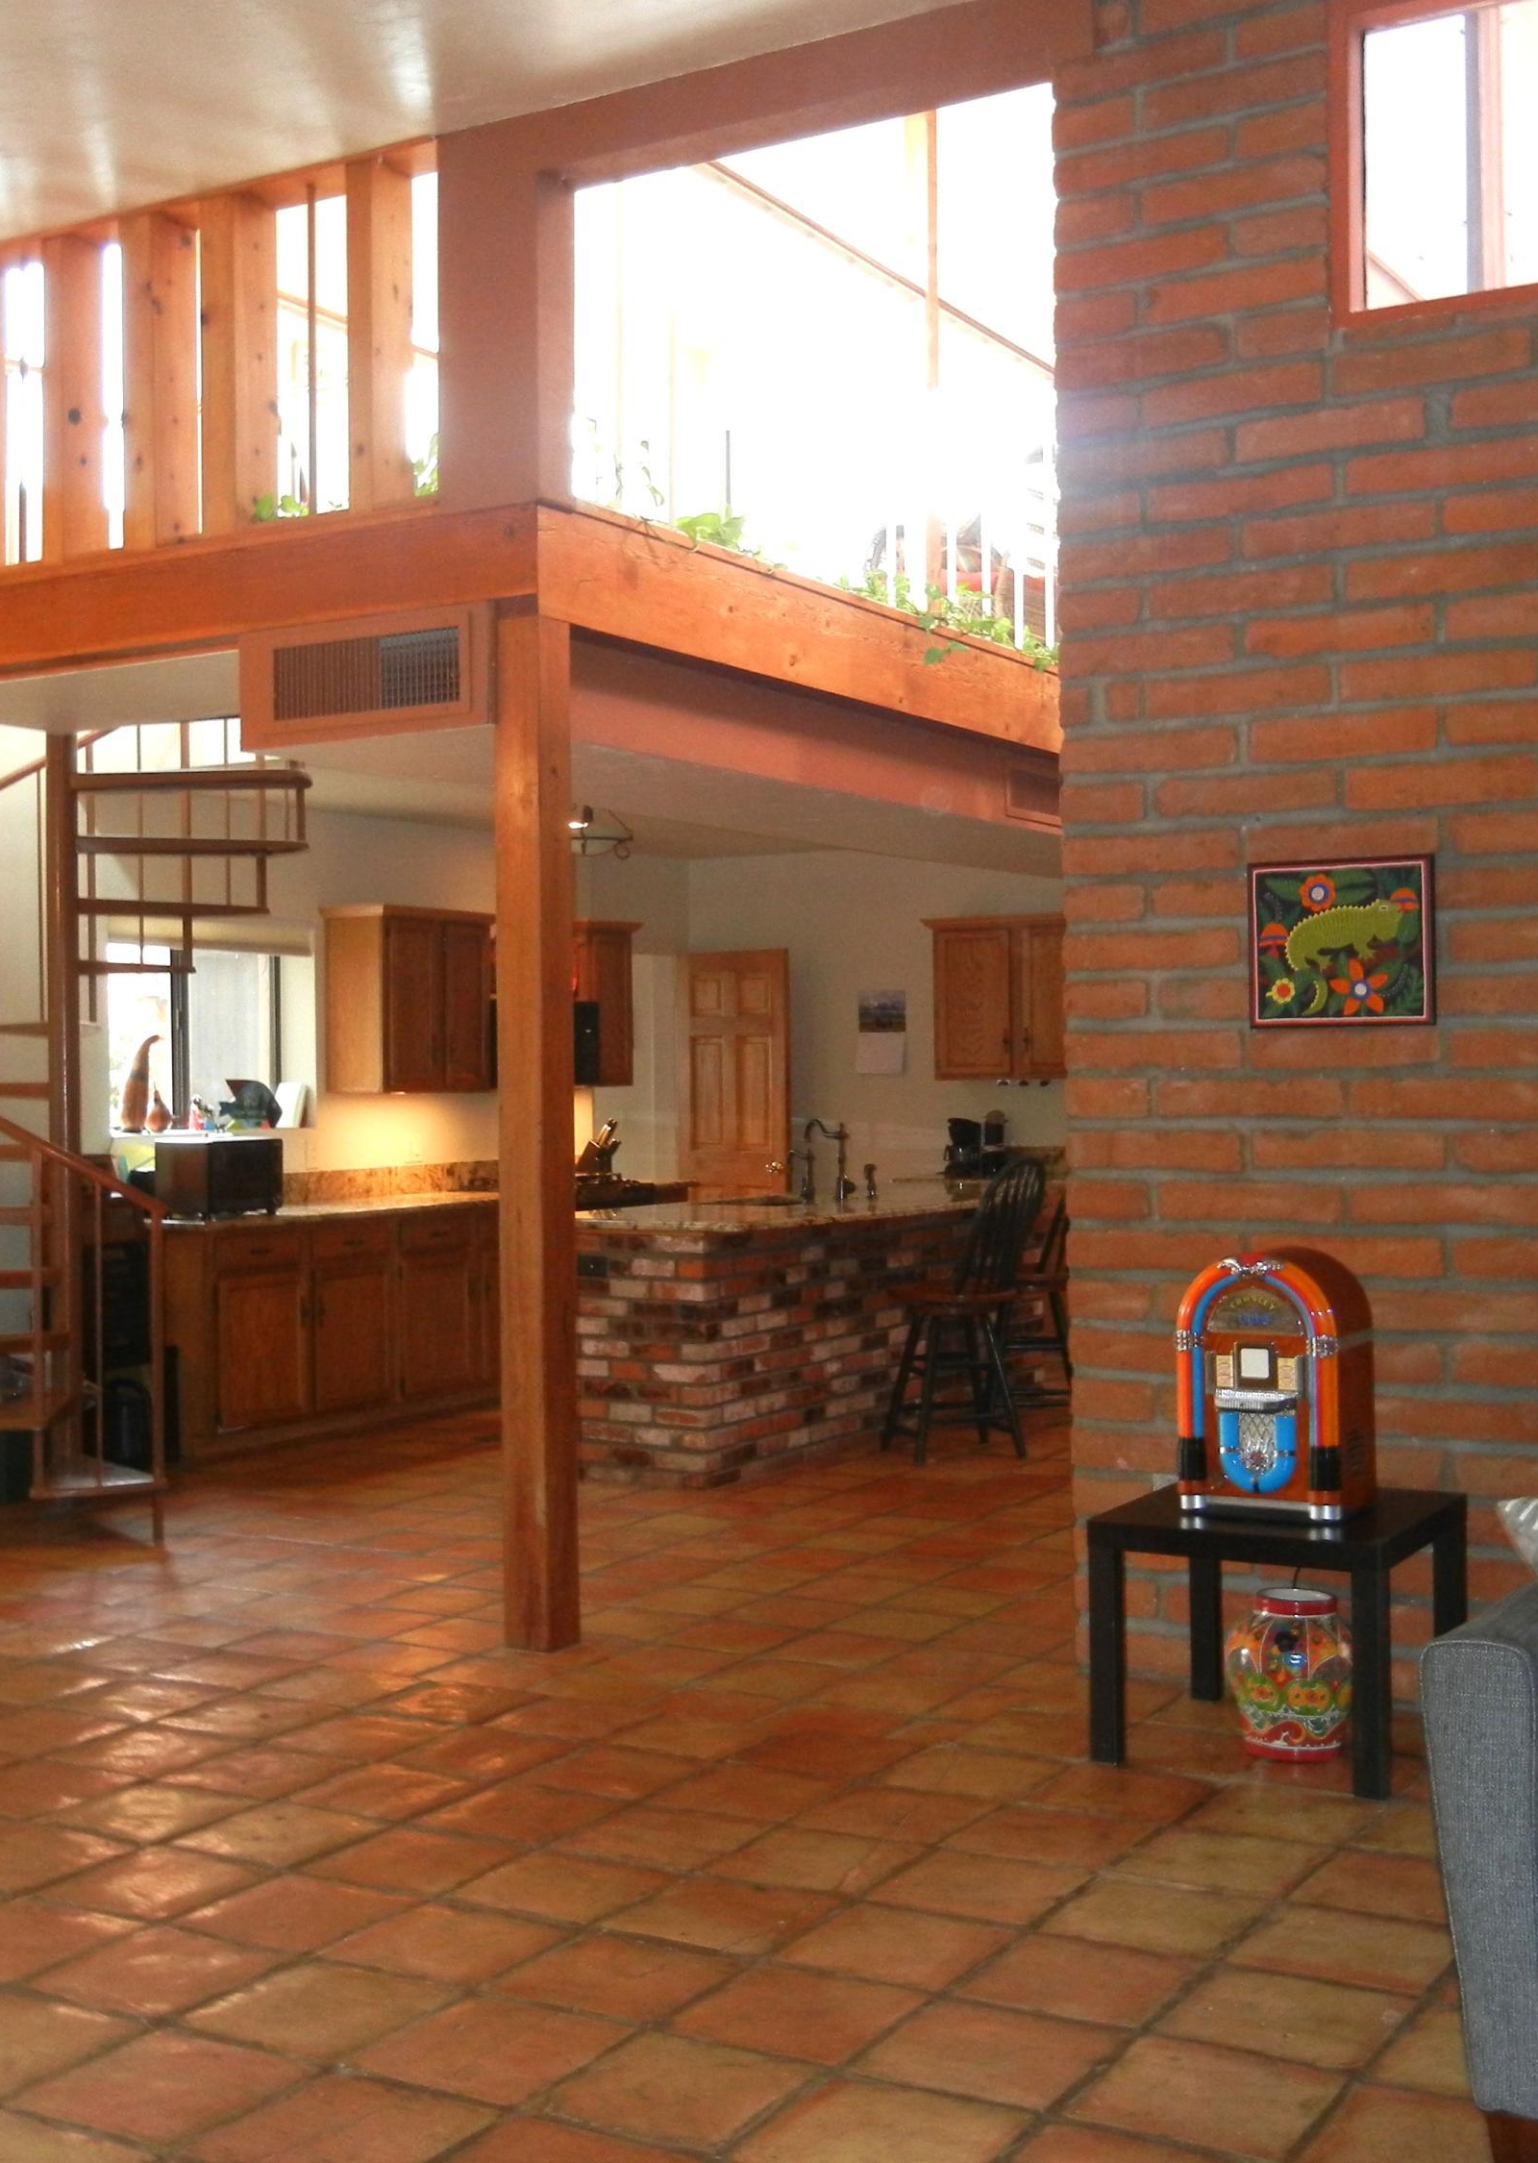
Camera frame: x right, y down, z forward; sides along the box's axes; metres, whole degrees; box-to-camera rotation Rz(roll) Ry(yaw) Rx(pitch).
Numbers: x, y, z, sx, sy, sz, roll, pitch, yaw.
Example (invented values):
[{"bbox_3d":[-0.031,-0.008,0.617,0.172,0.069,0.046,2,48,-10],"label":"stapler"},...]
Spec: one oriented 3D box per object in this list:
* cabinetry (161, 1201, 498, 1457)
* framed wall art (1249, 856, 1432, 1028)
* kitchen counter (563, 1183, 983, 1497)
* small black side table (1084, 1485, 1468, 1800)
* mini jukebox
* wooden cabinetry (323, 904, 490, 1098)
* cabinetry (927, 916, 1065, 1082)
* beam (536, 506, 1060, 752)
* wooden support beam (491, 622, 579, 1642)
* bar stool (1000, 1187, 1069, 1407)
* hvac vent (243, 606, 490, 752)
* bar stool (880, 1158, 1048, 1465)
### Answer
[{"bbox_3d":[-1.794,0.941,10.033,0.654,0.874,2.056,-1,0,30],"label":"cabinetry"},{"bbox_3d":[1.205,-0.289,5.277,0.401,0.355,0.025,-1,0,30],"label":"framed wall art"},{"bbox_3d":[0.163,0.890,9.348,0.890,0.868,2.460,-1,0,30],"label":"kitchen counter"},{"bbox_3d":[1.007,1.070,4.899,0.567,0.463,0.567,-1,0,30],"label":"small black side table"},{"bbox_3d":[0.997,0.589,4.904,0.310,0.500,0.220,-1,0,30],"label":"mini jukebox"},{"bbox_3d":[-1.527,-0.338,10.666,0.350,0.779,0.760,-1,0,30],"label":"wooden cabinetry"},{"bbox_3d":[1.201,-0.401,11.996,0.860,0.760,0.330,-1,0,30],"label":"cabinetry"},{"bbox_3d":[0.222,-1.210,7.216,0.111,0.255,3.206,-1,0,30],"label":"beam"},{"bbox_3d":[-0.545,0.123,5.884,0.122,2.400,0.122,-1,0,30],"label":"wooden support beam"},{"bbox_3d":[1.031,0.807,9.604,0.520,1.070,0.470,-1,0,37],"label":"bar stool"},{"bbox_3d":[-1.001,-1.002,6.239,0.780,0.292,0.070,-1,0,30],"label":"hvac vent"},{"bbox_3d":[0.697,0.809,9.006,0.520,1.070,0.470,-1,0,37],"label":"bar stool"}]

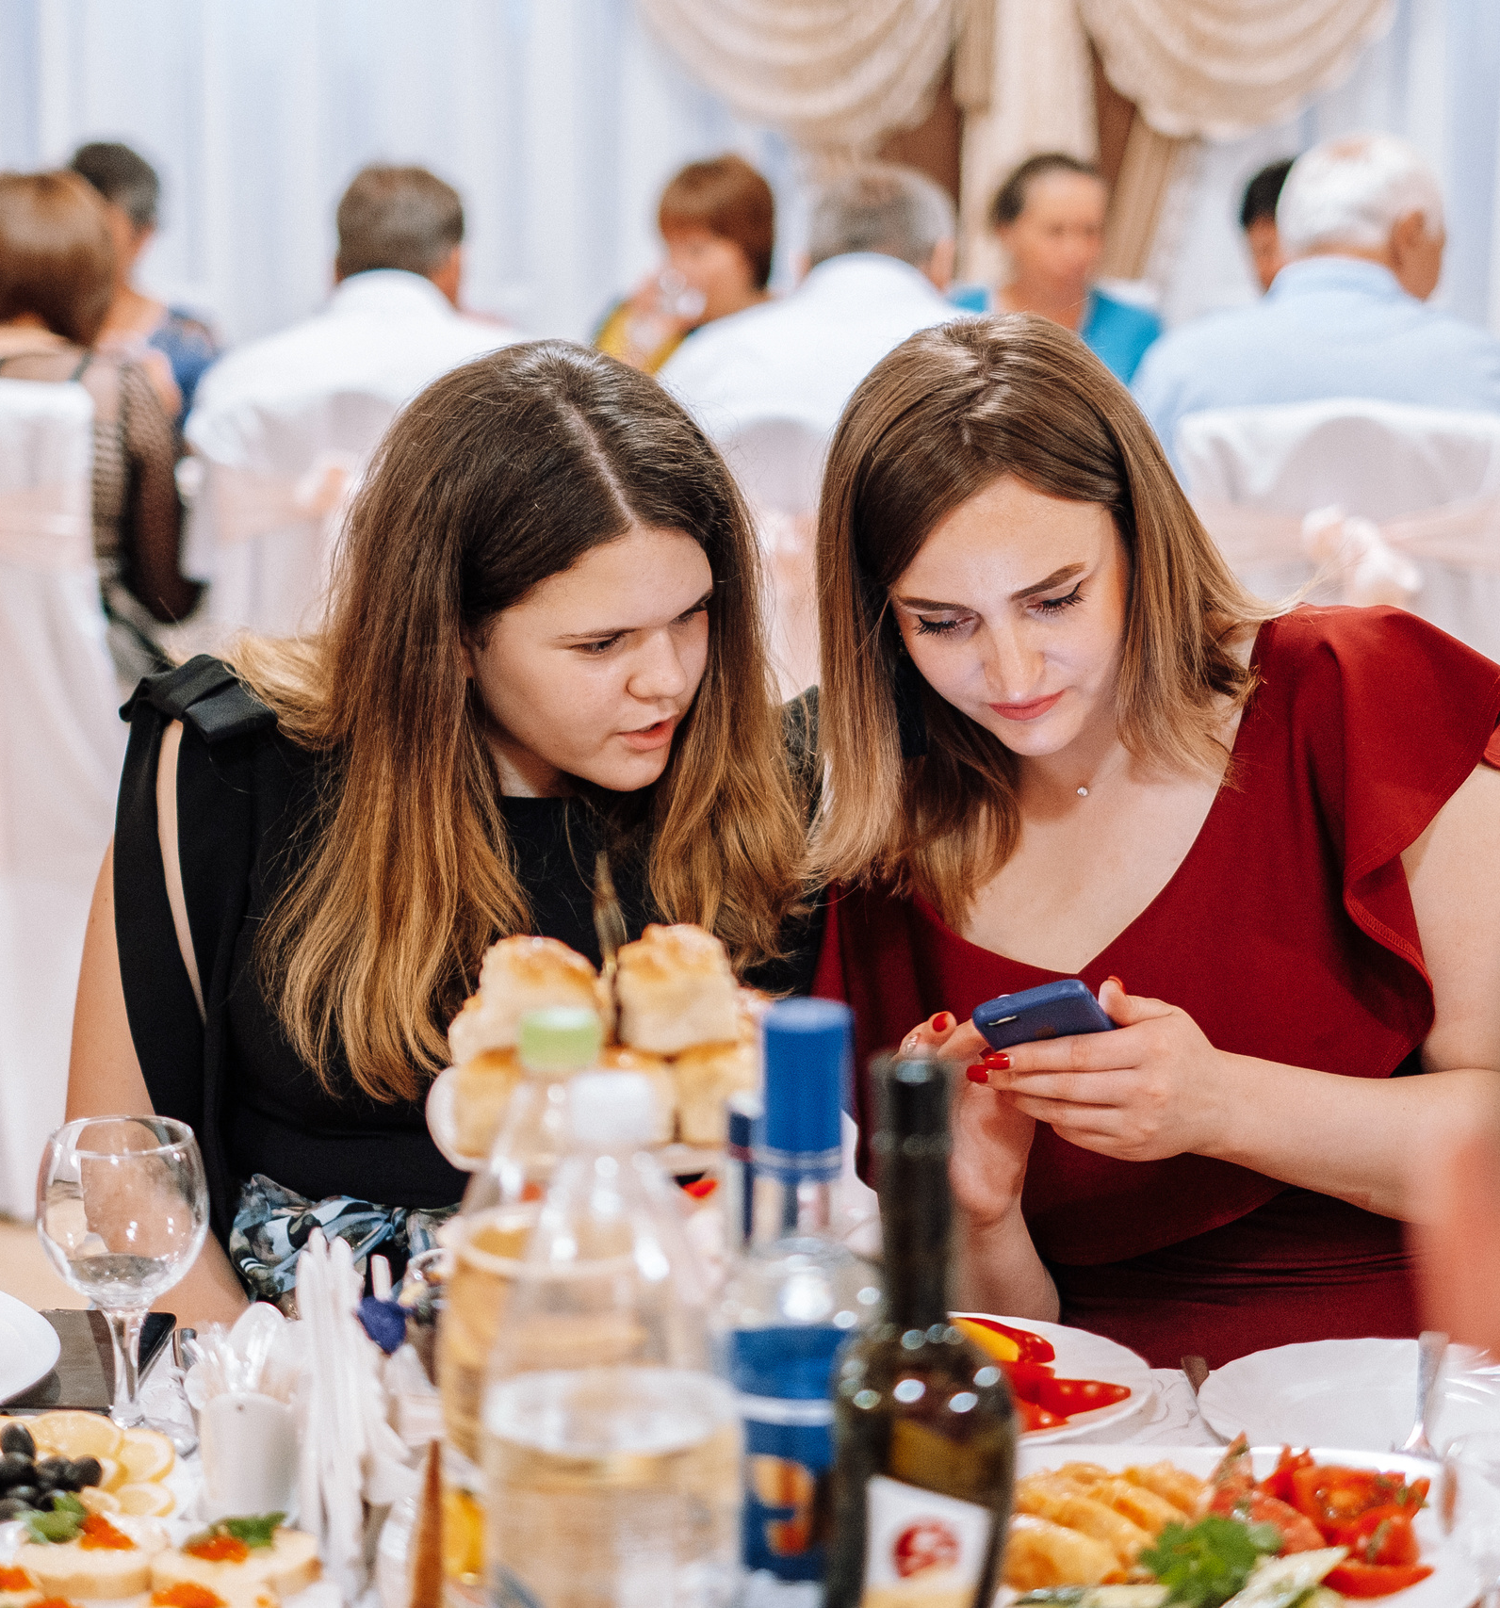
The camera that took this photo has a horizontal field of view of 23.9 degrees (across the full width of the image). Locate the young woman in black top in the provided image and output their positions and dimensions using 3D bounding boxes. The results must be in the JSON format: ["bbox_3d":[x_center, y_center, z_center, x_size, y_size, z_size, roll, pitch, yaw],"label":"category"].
[{"bbox_3d":[-0.178,0.381,2.024,0.480,1.230,0.750,-1,12,-8],"label":"young woman in black top"}]

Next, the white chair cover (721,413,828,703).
[{"bbox_3d":[0.061,0.020,4.287,0.430,1.010,0.520,2,12,5],"label":"white chair cover"}]

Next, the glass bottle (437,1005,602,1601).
[{"bbox_3d":[-0.071,0.243,1.379,0.090,0.330,0.090,2,12,8],"label":"glass bottle"}]

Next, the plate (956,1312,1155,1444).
[{"bbox_3d":[0.114,0.296,1.834,0.195,0.045,0.195,2,12,8],"label":"plate"}]

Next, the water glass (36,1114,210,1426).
[{"bbox_3d":[-0.305,0.235,1.719,0.082,0.151,0.082,1,12,0],"label":"water glass"}]

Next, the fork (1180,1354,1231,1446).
[{"bbox_3d":[0.237,0.314,1.797,0.024,0.020,0.195,0,12,0],"label":"fork"}]

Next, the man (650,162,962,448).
[{"bbox_3d":[0.149,-0.162,4.472,0.500,1.280,0.780,2,12,5],"label":"man"}]

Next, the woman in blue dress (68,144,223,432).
[{"bbox_3d":[-0.955,-0.361,5.543,0.480,1.300,0.700,2,12,11],"label":"woman in blue dress"}]

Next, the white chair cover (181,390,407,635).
[{"bbox_3d":[-0.455,-0.005,4.473,0.440,1.040,0.500,2,12,8],"label":"white chair cover"}]

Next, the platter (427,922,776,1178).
[{"bbox_3d":[-0.064,0.103,1.570,0.162,0.100,0.162,1,12,0],"label":"platter"}]

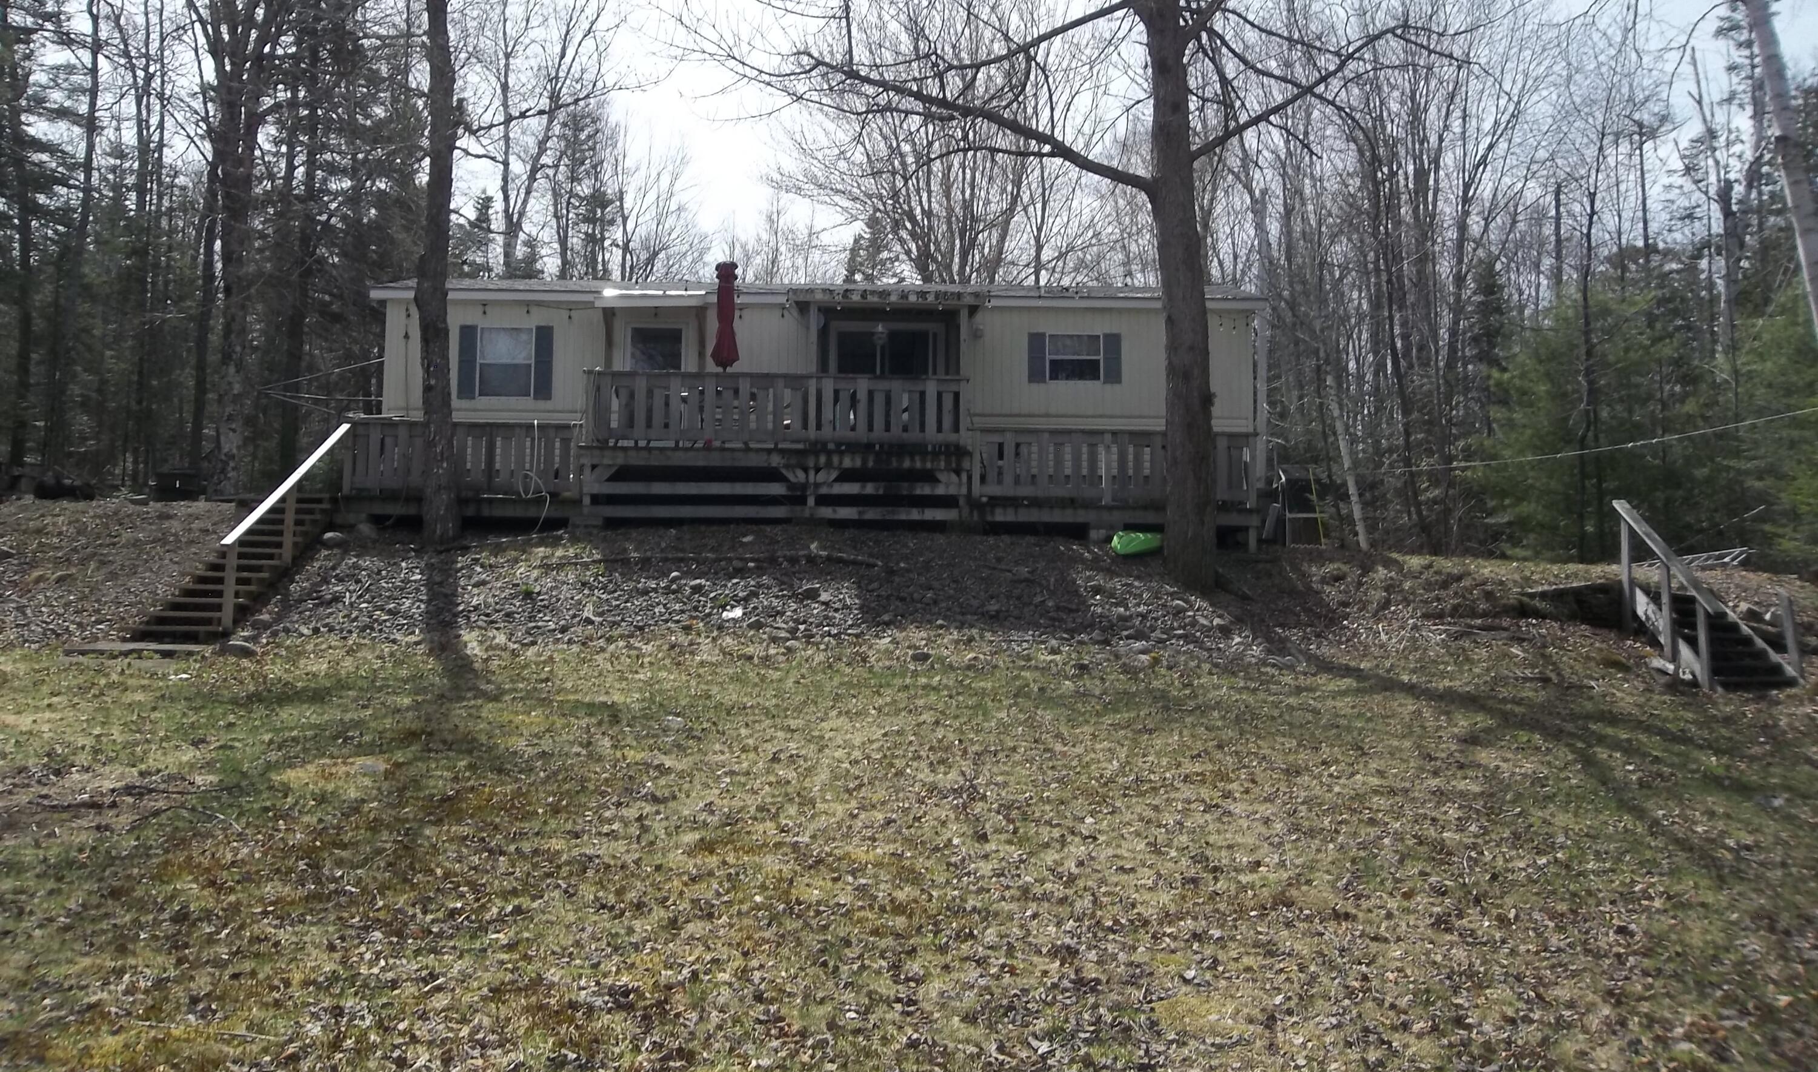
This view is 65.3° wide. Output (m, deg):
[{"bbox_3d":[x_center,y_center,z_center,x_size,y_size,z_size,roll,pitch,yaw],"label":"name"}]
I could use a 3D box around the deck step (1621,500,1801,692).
[{"bbox_3d":[8.471,0.582,15.212,1.050,2.080,2.200,1,-4,-2],"label":"deck step"}]

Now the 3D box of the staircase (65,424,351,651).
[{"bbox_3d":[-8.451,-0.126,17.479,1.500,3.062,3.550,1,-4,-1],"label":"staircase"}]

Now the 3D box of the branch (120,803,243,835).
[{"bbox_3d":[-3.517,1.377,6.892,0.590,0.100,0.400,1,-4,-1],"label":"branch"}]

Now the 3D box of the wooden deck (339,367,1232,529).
[{"bbox_3d":[-1.483,-1.068,20.841,12.440,2.113,3.000,1,-4,-1],"label":"wooden deck"}]

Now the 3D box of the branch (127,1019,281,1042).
[{"bbox_3d":[-2.207,1.541,4.430,0.530,0.035,0.060,-1,-4,14],"label":"branch"}]

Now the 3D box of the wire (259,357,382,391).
[{"bbox_3d":[-9.443,-2.603,22.800,2.000,0.550,0.250,1,-4,-2],"label":"wire"}]

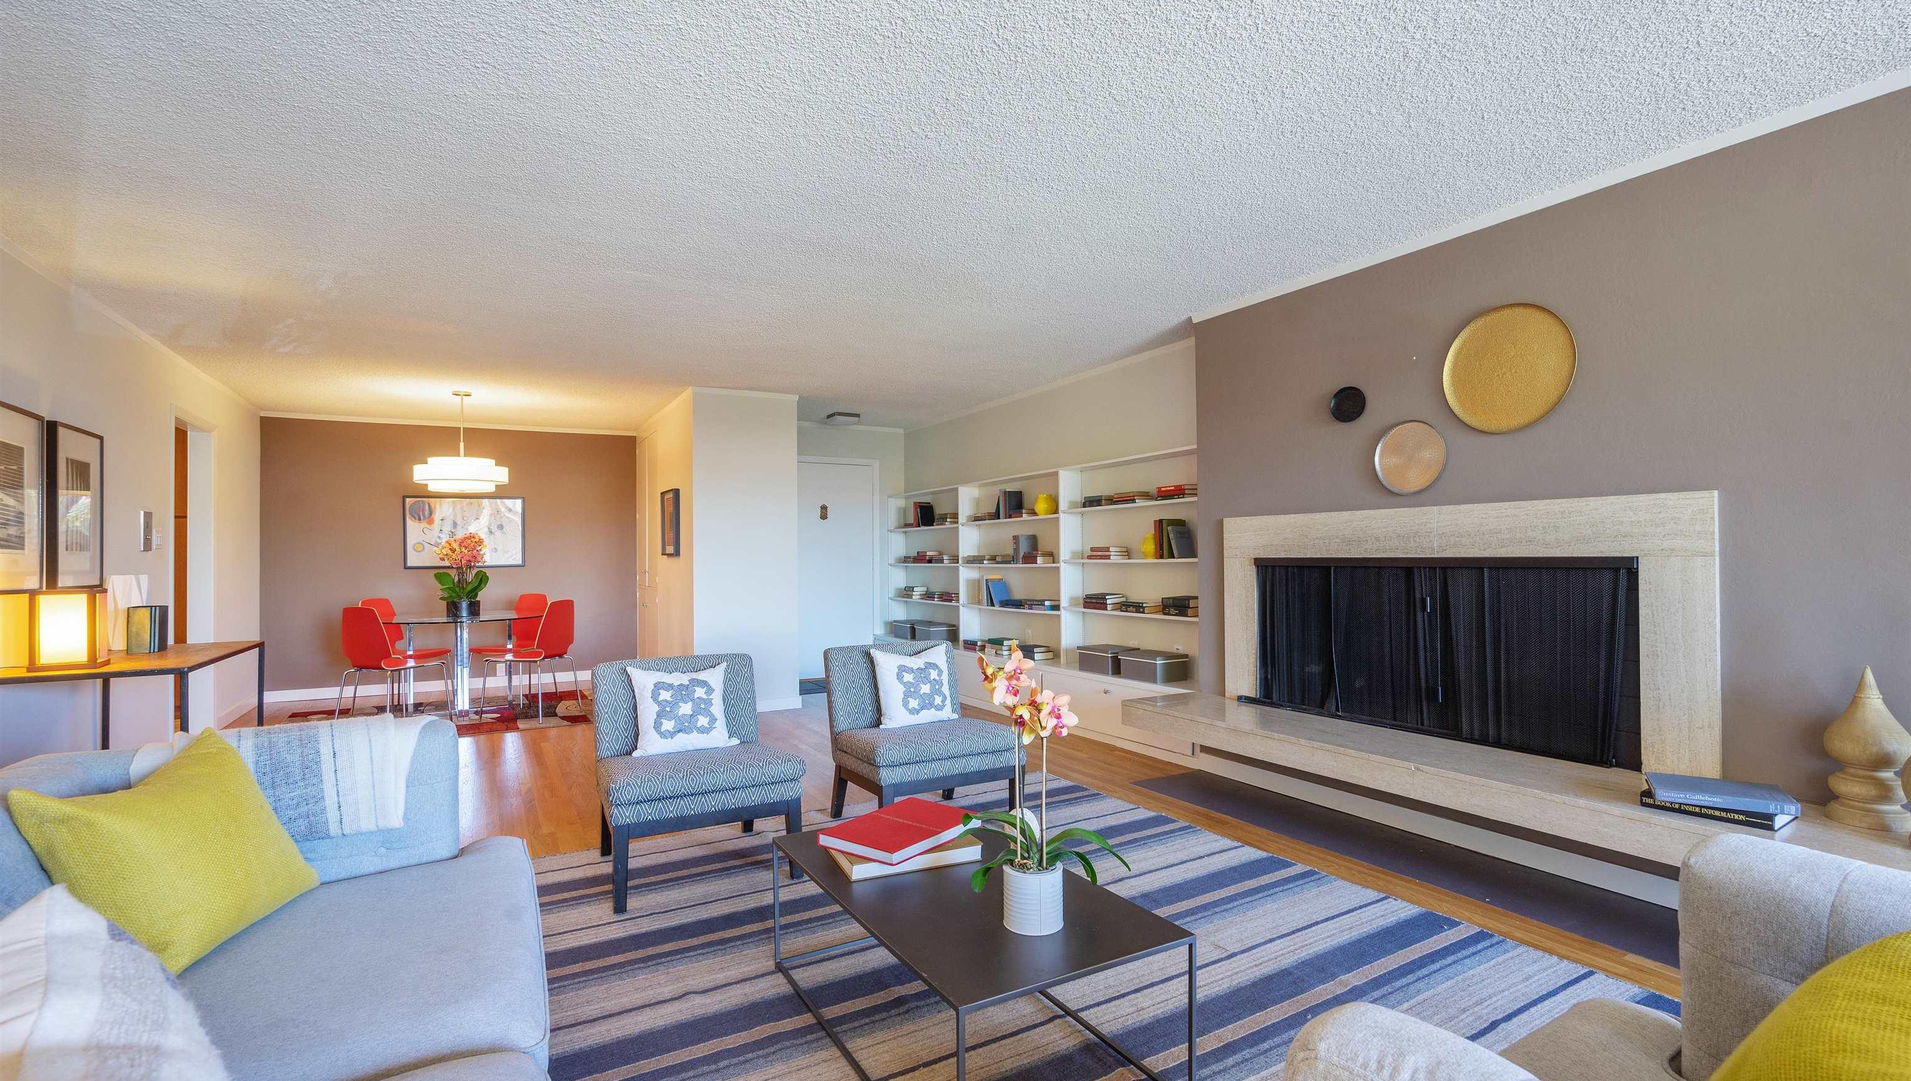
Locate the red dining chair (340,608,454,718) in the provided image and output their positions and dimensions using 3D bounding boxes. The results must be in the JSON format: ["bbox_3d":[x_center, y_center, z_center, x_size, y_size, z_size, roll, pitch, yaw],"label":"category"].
[{"bbox_3d":[-3.979,0.893,6.045,0.520,0.860,0.540,-1,-1,27],"label":"red dining chair"}]

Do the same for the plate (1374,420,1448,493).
[{"bbox_3d":[1.875,-0.336,3.497,0.030,0.305,0.305,0,-1,-30],"label":"plate"}]

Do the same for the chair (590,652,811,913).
[{"bbox_3d":[-0.994,0.855,3.219,0.645,0.745,0.720,0,-1,-29],"label":"chair"}]

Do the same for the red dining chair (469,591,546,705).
[{"bbox_3d":[-3.631,0.903,7.023,0.520,0.870,0.540,-1,-1,26],"label":"red dining chair"}]

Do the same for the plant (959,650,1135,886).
[{"bbox_3d":[0.196,0.478,1.800,0.340,0.520,0.270,-1,-1,6],"label":"plant"}]

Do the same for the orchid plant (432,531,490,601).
[{"bbox_3d":[-3.725,0.200,6.415,0.360,0.530,0.340,0,-1,-30],"label":"orchid plant"}]

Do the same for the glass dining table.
[{"bbox_3d":[-3.703,0.954,6.418,1.140,0.745,1.140,0,-1,-30],"label":"glass dining table"}]

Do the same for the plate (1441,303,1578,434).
[{"bbox_3d":[2.061,-0.636,3.162,0.035,0.470,0.470,0,-1,-30],"label":"plate"}]

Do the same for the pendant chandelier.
[{"bbox_3d":[-3.732,-0.743,6.425,0.610,0.740,0.610,0,-1,-30],"label":"pendant chandelier"}]

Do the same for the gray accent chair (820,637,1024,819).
[{"bbox_3d":[-0.153,0.854,3.712,0.650,0.745,0.720,0,-1,-28],"label":"gray accent chair"}]

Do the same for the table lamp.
[{"bbox_3d":[-3.486,0.352,3.350,0.195,0.300,0.170,0,-1,-32],"label":"table lamp"}]

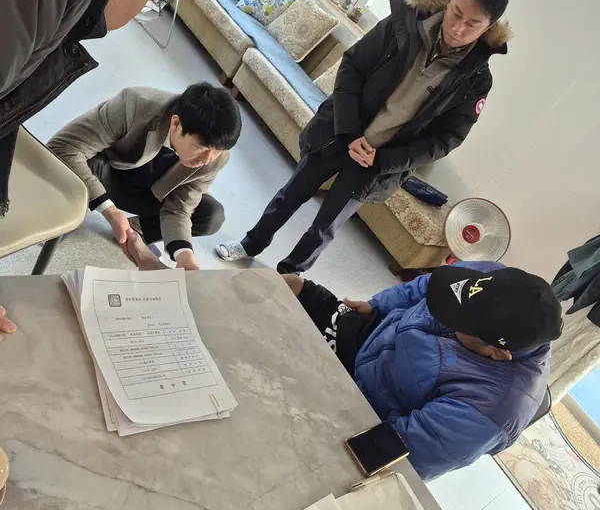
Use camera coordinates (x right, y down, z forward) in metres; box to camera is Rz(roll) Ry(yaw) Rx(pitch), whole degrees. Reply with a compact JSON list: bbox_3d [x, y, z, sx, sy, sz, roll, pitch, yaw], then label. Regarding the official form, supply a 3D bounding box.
[{"bbox_3d":[-0.257,0.152,0.971,0.215,0.025,0.297,7,42,-45],"label":"official form"}]

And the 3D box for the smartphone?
[{"bbox_3d":[0.163,0.406,1.115,0.158,0.011,0.078,1,46,-49],"label":"smartphone"}]

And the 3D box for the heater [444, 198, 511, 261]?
[{"bbox_3d":[1.024,-0.037,3.504,0.410,0.810,0.290,45,29,11],"label":"heater"}]

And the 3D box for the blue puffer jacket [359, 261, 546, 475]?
[{"bbox_3d":[0.397,0.319,1.505,0.470,0.570,0.600,37,28,-4],"label":"blue puffer jacket"}]

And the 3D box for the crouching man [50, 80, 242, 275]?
[{"bbox_3d":[-0.547,-0.238,1.895,0.610,0.860,0.620,18,35,-34],"label":"crouching man"}]

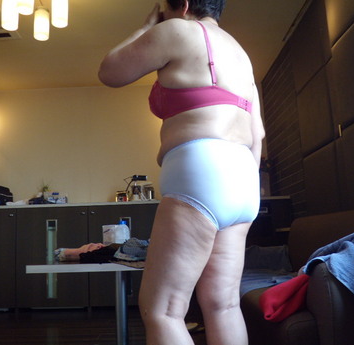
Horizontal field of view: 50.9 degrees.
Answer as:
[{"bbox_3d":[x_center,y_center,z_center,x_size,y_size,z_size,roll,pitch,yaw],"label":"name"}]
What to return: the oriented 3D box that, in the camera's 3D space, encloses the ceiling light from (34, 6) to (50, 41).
[{"bbox_3d":[-0.820,-0.900,2.259,0.088,0.172,0.088,-2,-9,-1],"label":"ceiling light"}]

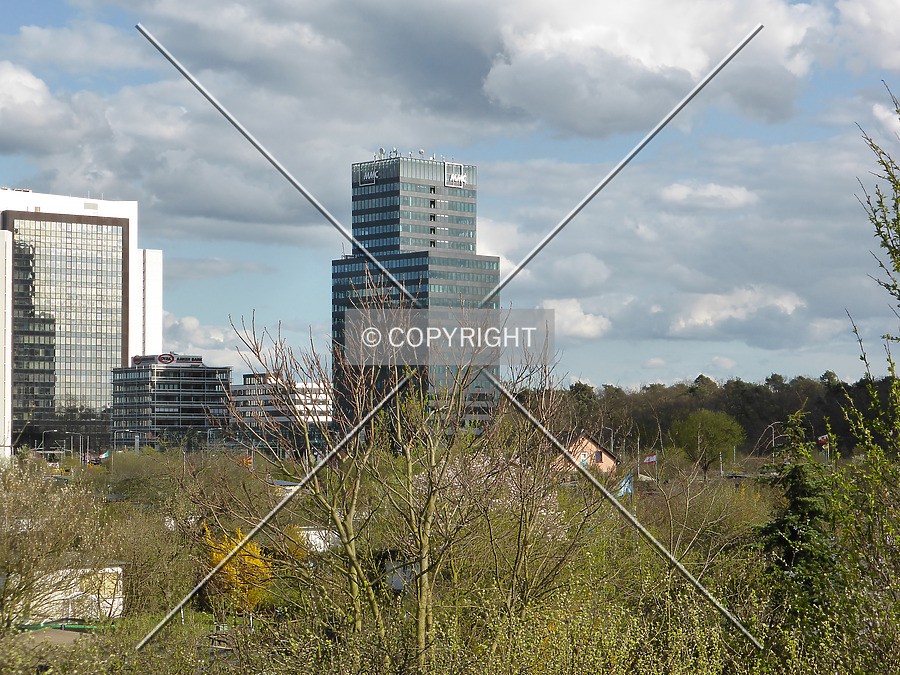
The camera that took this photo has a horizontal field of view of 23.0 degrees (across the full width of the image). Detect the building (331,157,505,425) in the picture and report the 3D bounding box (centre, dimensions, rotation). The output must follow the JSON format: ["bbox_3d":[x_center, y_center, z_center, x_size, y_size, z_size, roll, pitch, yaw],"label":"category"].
[{"bbox_3d":[-8.888,-5.935,617.931,29.557,84.414,38.947,3,-4,-44],"label":"building"}]

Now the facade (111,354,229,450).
[{"bbox_3d":[-82.490,20.160,653.140,25.100,28.700,27.900,2,-3,-34],"label":"facade"}]

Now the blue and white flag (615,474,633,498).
[{"bbox_3d":[7.873,6.719,100.000,0.800,1.080,0.220,0,-3,0],"label":"blue and white flag"}]

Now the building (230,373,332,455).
[{"bbox_3d":[-51.826,25.888,687.968,17.022,28.574,32.856,3,-4,-43],"label":"building"}]

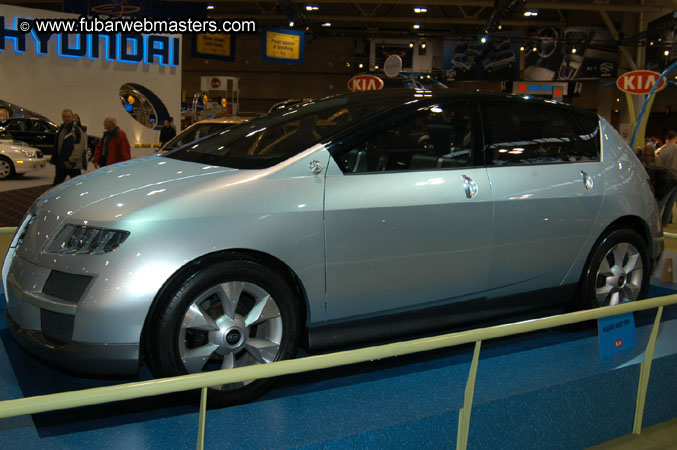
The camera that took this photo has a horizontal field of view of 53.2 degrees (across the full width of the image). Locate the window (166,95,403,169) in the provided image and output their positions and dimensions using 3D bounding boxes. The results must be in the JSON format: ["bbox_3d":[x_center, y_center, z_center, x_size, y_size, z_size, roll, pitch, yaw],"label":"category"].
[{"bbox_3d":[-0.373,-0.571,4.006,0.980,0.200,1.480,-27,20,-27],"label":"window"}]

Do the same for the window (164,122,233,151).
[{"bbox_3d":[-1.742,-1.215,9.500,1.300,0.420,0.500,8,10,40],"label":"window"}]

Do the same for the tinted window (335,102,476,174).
[{"bbox_3d":[0.345,-0.461,3.547,0.980,0.400,0.080,-3,-12,-32],"label":"tinted window"}]

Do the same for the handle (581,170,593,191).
[{"bbox_3d":[1.551,-0.278,4.231,0.100,0.120,0.050,-3,9,-32],"label":"handle"}]

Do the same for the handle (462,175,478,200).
[{"bbox_3d":[0.723,-0.211,3.704,0.100,0.125,0.050,-3,9,-32],"label":"handle"}]

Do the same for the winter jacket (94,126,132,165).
[{"bbox_3d":[-4.128,-1.382,12.300,0.420,0.820,0.580,-4,9,-38],"label":"winter jacket"}]

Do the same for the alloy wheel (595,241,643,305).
[{"bbox_3d":[1.867,0.366,4.585,0.500,0.500,0.170,-3,9,-32],"label":"alloy wheel"}]

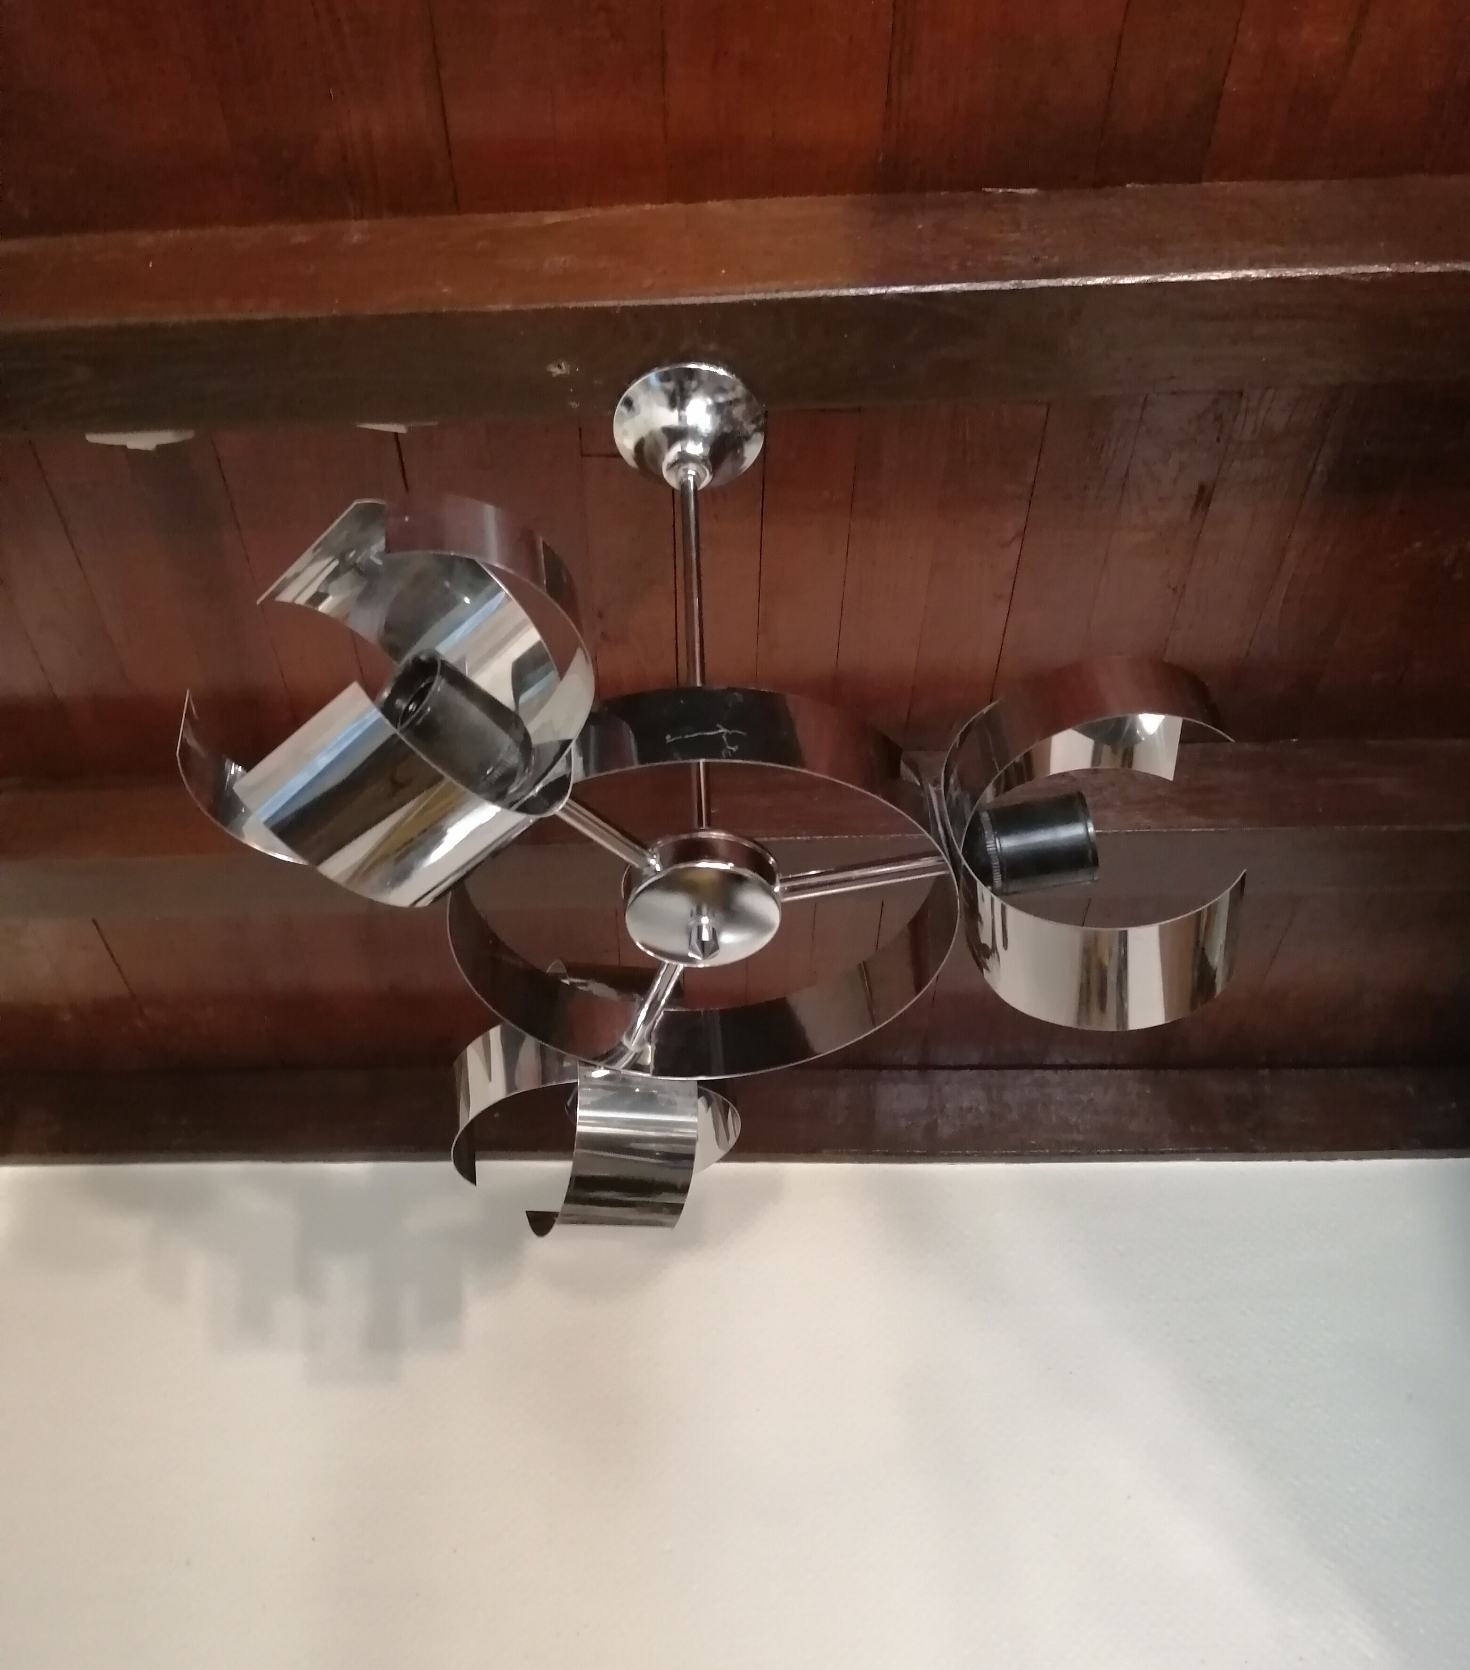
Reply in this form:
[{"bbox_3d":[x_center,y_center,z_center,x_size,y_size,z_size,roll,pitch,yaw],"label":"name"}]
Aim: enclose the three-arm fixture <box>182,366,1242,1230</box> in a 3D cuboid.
[{"bbox_3d":[0.003,-0.082,0.834,0.445,0.480,0.445,-2,-43,-2],"label":"three-arm fixture"}]

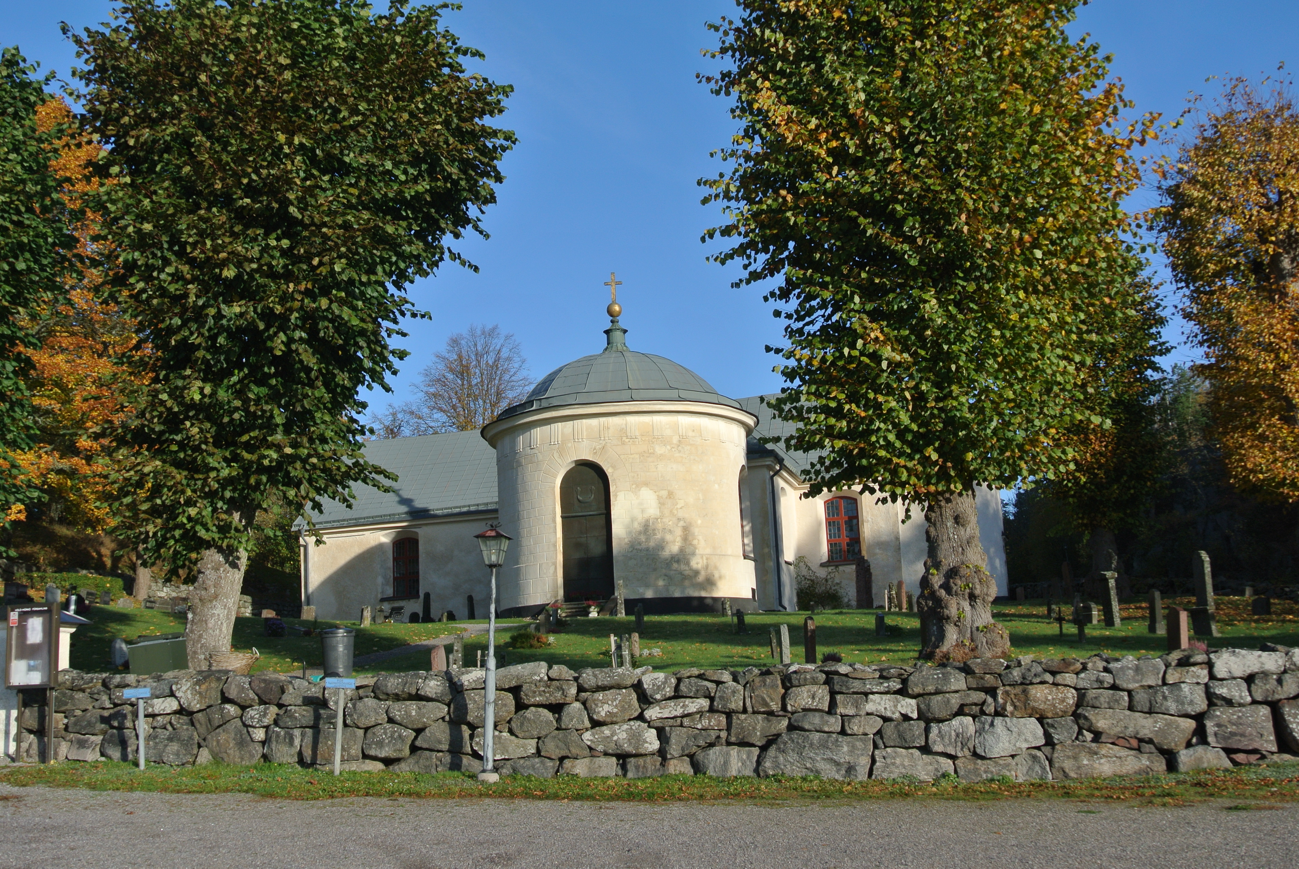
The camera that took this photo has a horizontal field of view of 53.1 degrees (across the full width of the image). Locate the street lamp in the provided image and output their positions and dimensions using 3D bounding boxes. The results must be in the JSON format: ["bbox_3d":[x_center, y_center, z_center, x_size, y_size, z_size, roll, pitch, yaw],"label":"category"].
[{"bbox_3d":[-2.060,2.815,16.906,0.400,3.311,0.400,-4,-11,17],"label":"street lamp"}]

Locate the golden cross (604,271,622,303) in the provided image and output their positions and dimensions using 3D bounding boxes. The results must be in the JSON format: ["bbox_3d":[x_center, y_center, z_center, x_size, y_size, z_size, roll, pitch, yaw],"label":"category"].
[{"bbox_3d":[-1.379,-5.850,51.482,0.732,1.238,0.130,-5,-11,15],"label":"golden cross"}]

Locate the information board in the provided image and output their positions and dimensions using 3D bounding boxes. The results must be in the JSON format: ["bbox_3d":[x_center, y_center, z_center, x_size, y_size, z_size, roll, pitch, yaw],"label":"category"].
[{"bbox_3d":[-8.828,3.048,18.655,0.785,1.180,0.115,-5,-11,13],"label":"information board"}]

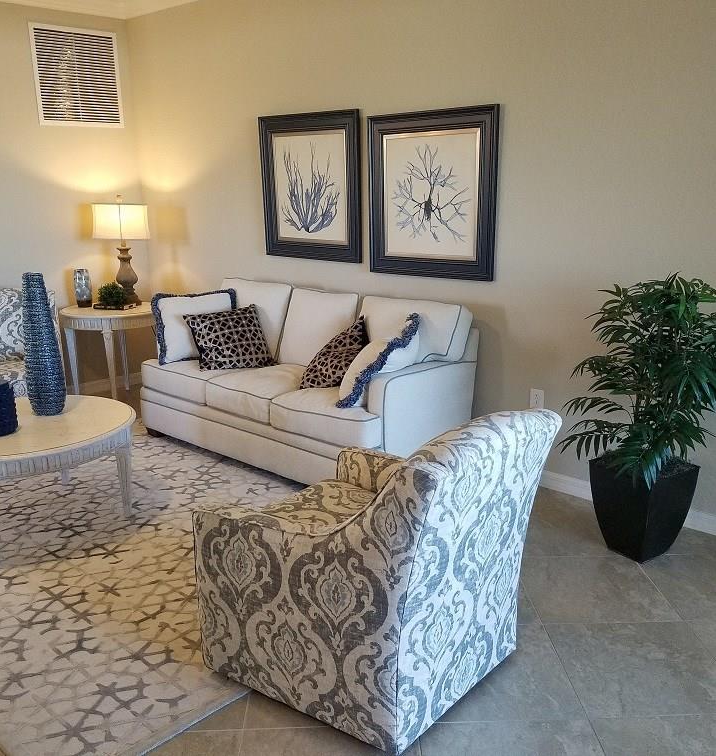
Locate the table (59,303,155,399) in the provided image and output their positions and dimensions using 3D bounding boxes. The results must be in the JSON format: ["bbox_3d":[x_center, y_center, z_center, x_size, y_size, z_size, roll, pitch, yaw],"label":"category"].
[{"bbox_3d":[-1.736,-0.149,5.438,0.715,0.691,0.715,12,20,40],"label":"table"}]

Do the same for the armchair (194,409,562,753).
[{"bbox_3d":[0.072,0.511,2.388,0.858,0.913,0.780,11,19,38],"label":"armchair"}]

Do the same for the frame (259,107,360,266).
[{"bbox_3d":[-0.287,-1.147,4.567,0.836,0.846,0.037,12,20,40],"label":"frame"}]

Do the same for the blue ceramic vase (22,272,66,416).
[{"bbox_3d":[-1.544,-0.162,3.687,0.182,0.687,0.182,12,19,42],"label":"blue ceramic vase"}]

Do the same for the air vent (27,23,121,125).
[{"bbox_3d":[-2.060,-2.220,5.607,0.020,0.684,0.673,12,19,42],"label":"air vent"}]

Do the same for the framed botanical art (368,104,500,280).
[{"bbox_3d":[0.390,-0.999,4.161,0.862,0.882,0.035,12,19,42],"label":"framed botanical art"}]

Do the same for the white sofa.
[{"bbox_3d":[-0.391,-0.015,4.517,2.028,0.946,0.882,12,19,42],"label":"white sofa"}]

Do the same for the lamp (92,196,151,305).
[{"bbox_3d":[-1.784,-0.966,5.728,0.288,0.821,0.288,6,16,27],"label":"lamp"}]

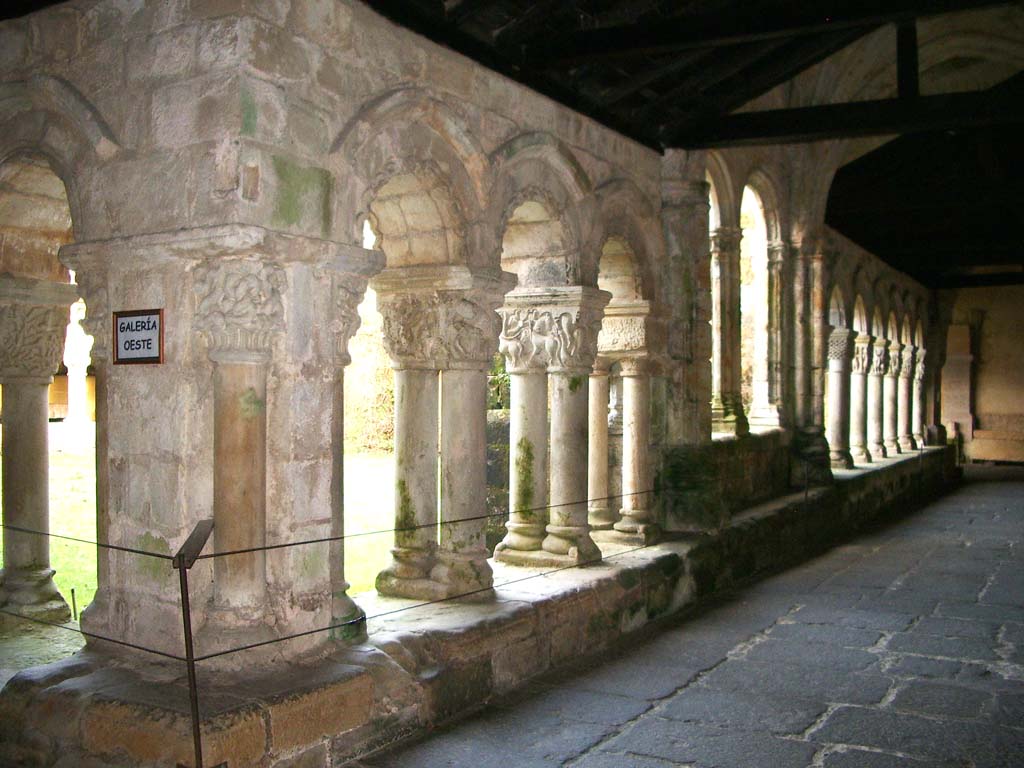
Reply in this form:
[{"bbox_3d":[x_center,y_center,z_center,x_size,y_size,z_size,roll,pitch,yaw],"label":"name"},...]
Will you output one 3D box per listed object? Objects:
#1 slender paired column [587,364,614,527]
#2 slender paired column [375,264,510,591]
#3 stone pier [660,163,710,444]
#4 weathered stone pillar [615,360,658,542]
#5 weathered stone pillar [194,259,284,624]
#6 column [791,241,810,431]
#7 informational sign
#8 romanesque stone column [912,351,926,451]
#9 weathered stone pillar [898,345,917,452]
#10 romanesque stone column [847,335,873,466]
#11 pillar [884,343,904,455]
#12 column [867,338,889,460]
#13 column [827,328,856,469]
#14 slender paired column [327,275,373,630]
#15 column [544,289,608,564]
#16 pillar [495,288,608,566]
[{"bbox_3d":[0.666,0.471,7.879,0.275,1.335,0.275,0,-1,0],"label":"slender paired column"},{"bbox_3d":[-0.374,0.266,5.645,0.658,1.718,0.402,0,-1,30],"label":"slender paired column"},{"bbox_3d":[1.537,-0.670,9.105,0.367,2.387,0.367,-1,-1,30],"label":"stone pier"},{"bbox_3d":[0.921,0.484,7.723,0.304,1.364,0.294,0,-1,0],"label":"weathered stone pillar"},{"bbox_3d":[-1.220,0.257,4.680,0.388,1.632,0.347,0,-1,-15],"label":"weathered stone pillar"},{"bbox_3d":[3.696,-0.630,13.275,0.194,2.428,0.194,-1,-1,30],"label":"column"},{"bbox_3d":[-1.616,-0.200,4.478,0.316,0.232,0.029,0,-1,30],"label":"informational sign"},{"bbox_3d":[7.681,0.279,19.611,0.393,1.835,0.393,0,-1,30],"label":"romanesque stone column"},{"bbox_3d":[7.512,0.223,19.780,0.326,2.020,0.316,-1,-1,30],"label":"weathered stone pillar"},{"bbox_3d":[4.984,0.208,14.867,0.393,1.816,0.393,0,-1,30],"label":"romanesque stone column"},{"bbox_3d":[6.235,0.245,17.057,0.363,1.826,0.393,0,-1,30],"label":"pillar"},{"bbox_3d":[6.051,0.226,17.208,0.326,2.009,0.316,-1,-1,30],"label":"column"},{"bbox_3d":[4.766,0.210,14.947,0.337,1.979,0.326,-1,-1,30],"label":"column"},{"bbox_3d":[-0.917,0.341,5.129,0.326,1.785,0.326,-1,-1,30],"label":"slender paired column"},{"bbox_3d":[0.439,0.299,7.351,0.326,1.907,0.316,-1,-1,30],"label":"column"},{"bbox_3d":[0.260,0.279,6.820,0.658,1.767,0.432,0,-1,30],"label":"pillar"}]

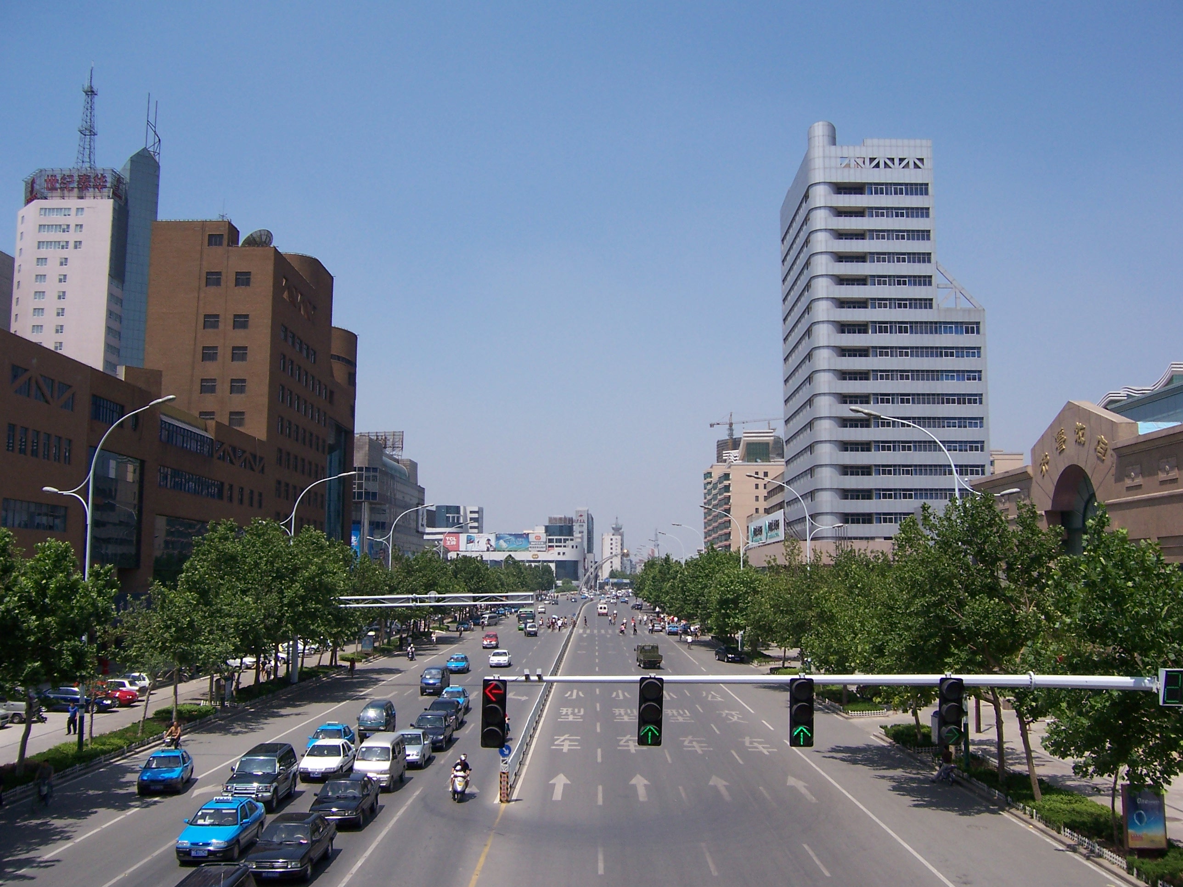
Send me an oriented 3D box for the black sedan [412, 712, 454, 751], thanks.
[{"bbox_3d":[-8.311,14.855,58.657,1.720,1.460,4.500,0,-7,-1],"label":"black sedan"}]

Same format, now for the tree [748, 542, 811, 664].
[{"bbox_3d":[18.225,15.326,109.015,6.340,12.120,6.340,0,-7,0],"label":"tree"}]

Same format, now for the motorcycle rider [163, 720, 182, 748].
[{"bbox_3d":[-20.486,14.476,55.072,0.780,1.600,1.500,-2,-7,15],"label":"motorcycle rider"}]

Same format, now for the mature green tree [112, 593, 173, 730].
[{"bbox_3d":[-24.643,12.121,61.714,3.600,7.600,3.600,0,-7,0],"label":"mature green tree"}]

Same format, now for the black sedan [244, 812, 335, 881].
[{"bbox_3d":[-9.100,12.169,34.348,1.700,1.430,4.600,0,-7,1],"label":"black sedan"}]

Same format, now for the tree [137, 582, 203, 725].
[{"bbox_3d":[-24.342,12.047,65.351,3.870,8.130,4.200,0,-7,0],"label":"tree"}]

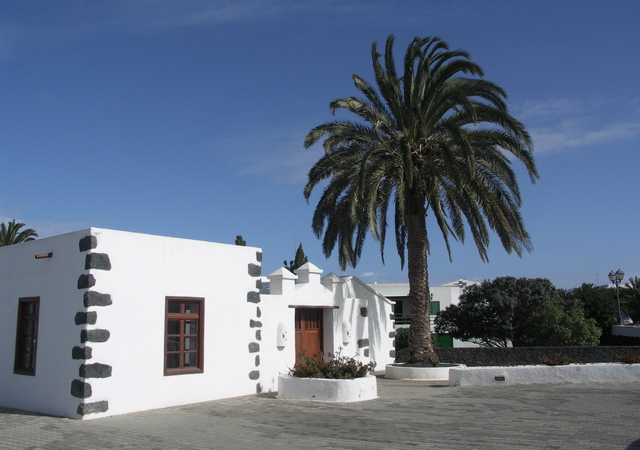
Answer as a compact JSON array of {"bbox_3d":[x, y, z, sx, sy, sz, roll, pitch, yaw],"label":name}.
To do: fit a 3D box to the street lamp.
[{"bbox_3d":[18.397,4.566,36.701,0.950,3.485,0.500,-5,-10,26],"label":"street lamp"}]

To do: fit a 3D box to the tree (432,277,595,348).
[{"bbox_3d":[9.576,4.571,28.616,7.600,3.958,5.800,-4,-10,18],"label":"tree"}]

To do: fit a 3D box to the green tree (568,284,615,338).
[{"bbox_3d":[18.222,5.950,39.516,3.400,4.070,3.400,-5,-10,24],"label":"green tree"}]

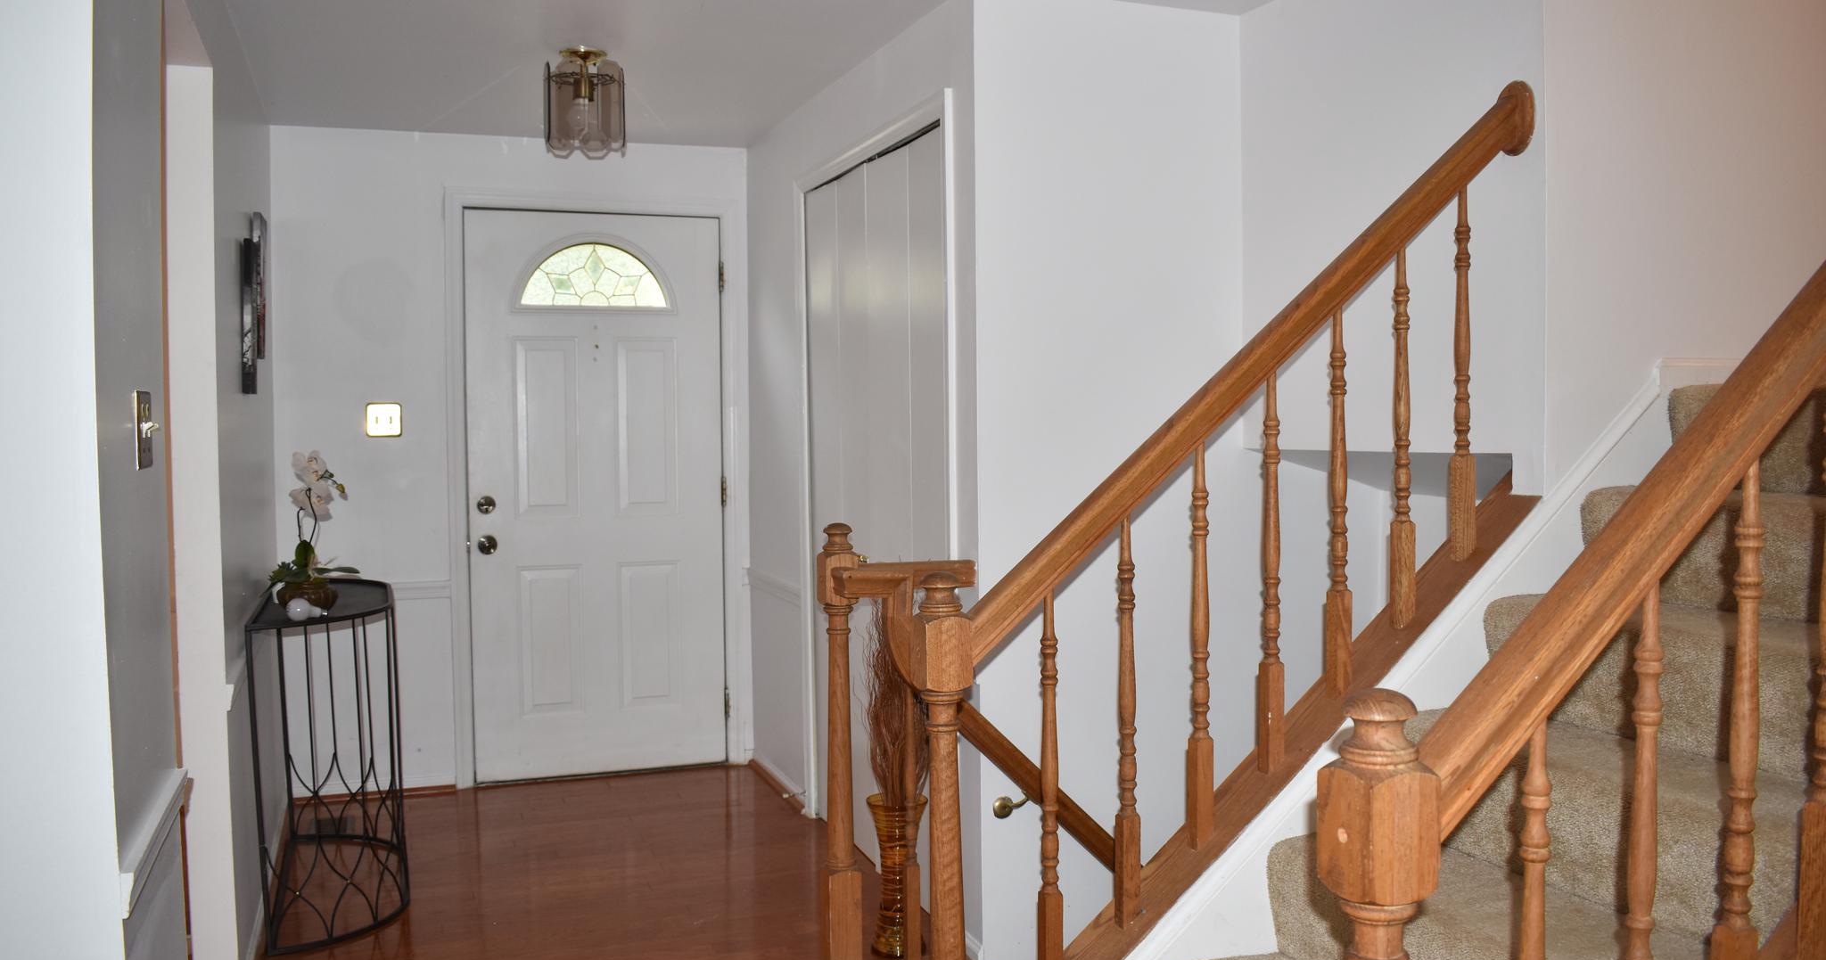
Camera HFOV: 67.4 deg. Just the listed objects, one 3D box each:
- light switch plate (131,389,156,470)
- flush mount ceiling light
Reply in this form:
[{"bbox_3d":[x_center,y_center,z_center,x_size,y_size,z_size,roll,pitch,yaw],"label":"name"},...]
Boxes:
[{"bbox_3d":[-1.124,-0.073,2.005,0.012,0.116,0.120,-1,3,-21],"label":"light switch plate"},{"bbox_3d":[-0.882,-1.010,3.676,0.220,0.285,0.220,-1,3,-21],"label":"flush mount ceiling light"}]

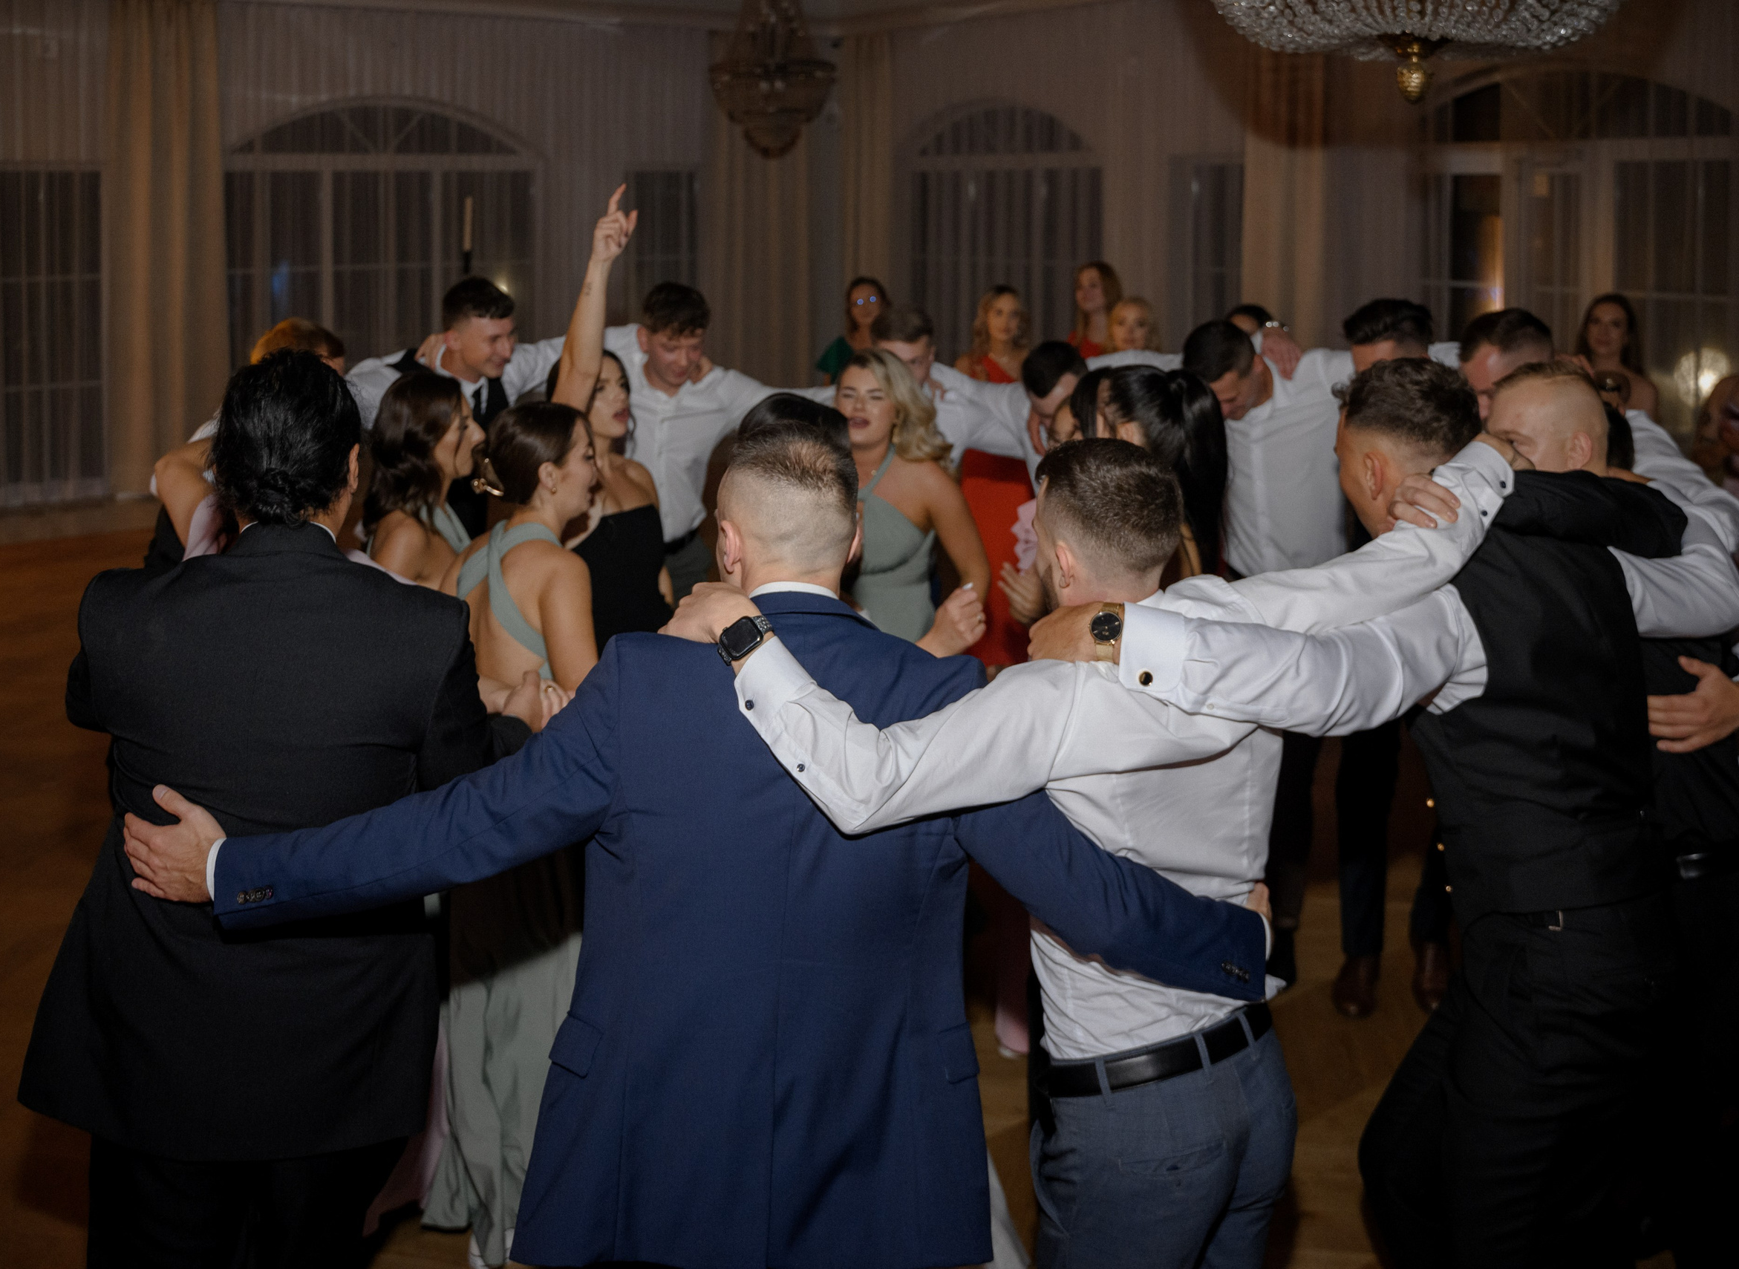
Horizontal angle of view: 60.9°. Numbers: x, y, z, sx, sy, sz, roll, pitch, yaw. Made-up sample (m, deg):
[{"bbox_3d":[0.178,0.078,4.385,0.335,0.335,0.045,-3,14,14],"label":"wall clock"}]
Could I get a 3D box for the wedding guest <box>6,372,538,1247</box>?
[{"bbox_3d":[-0.810,0.550,2.120,0.660,1.840,0.520,0,14,-2],"label":"wedding guest"}]

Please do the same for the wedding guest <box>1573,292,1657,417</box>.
[{"bbox_3d":[2.567,-0.302,5.150,0.480,1.700,0.320,4,14,17],"label":"wedding guest"}]

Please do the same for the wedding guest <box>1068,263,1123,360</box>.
[{"bbox_3d":[0.934,-0.689,6.100,0.450,1.680,0.300,5,11,23],"label":"wedding guest"}]

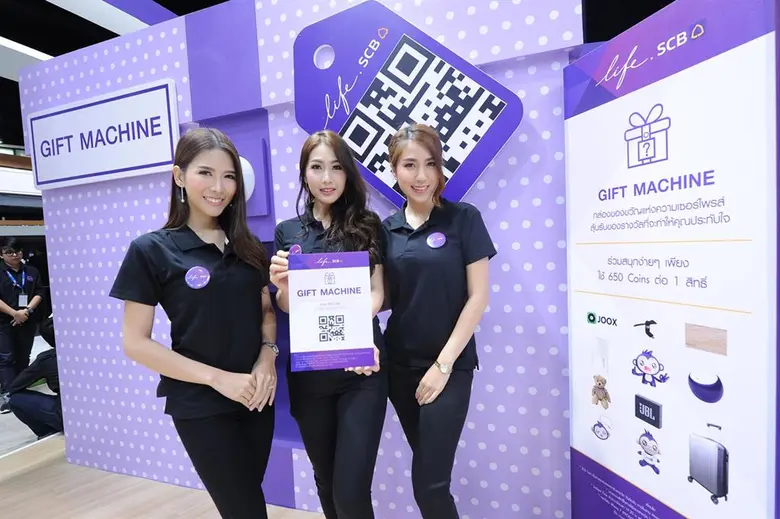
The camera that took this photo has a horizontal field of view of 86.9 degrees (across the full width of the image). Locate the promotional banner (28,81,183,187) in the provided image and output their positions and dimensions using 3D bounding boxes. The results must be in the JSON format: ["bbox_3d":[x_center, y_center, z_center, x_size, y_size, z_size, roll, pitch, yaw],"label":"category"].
[{"bbox_3d":[-1.591,-0.655,2.264,1.119,0.440,0.042,-2,3,20],"label":"promotional banner"}]

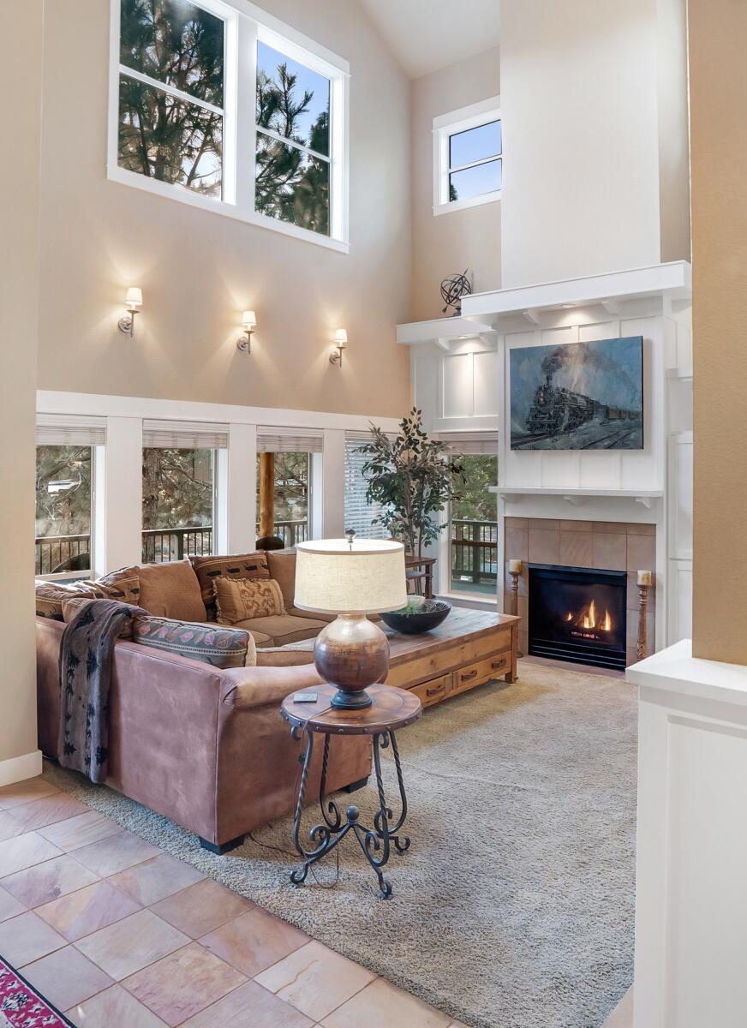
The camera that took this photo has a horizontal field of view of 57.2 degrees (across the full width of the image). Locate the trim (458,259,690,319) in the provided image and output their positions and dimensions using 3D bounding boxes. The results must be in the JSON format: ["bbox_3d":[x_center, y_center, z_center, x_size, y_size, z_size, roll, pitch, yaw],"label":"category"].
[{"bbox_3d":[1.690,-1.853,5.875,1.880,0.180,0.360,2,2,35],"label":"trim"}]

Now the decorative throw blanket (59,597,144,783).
[{"bbox_3d":[-1.454,0.935,3.793,0.730,0.870,0.400,3,5,42],"label":"decorative throw blanket"}]

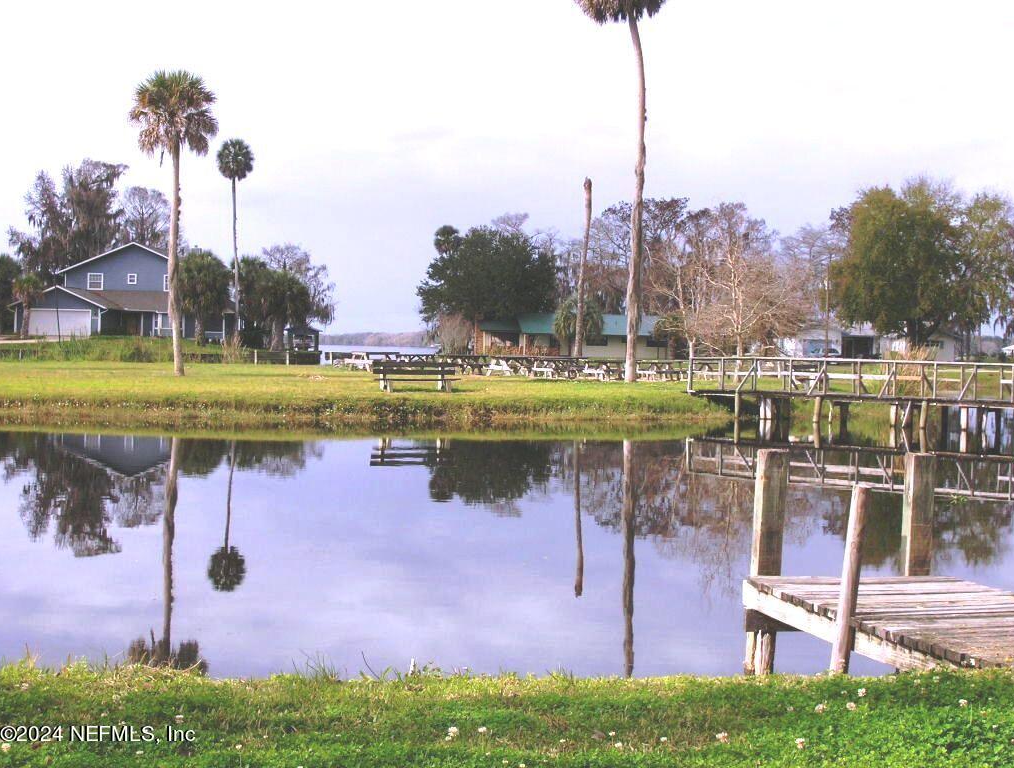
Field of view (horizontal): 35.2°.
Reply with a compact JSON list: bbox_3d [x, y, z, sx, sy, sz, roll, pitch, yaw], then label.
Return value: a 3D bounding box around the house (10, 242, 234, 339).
[{"bbox_3d":[-33.400,-8.380,143.500,18.800,8.310,13.000,1,1,0],"label":"house"}]

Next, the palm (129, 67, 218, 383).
[{"bbox_3d":[-11.032,-5.360,53.000,2.950,10.080,2.950,1,1,0],"label":"palm"}]

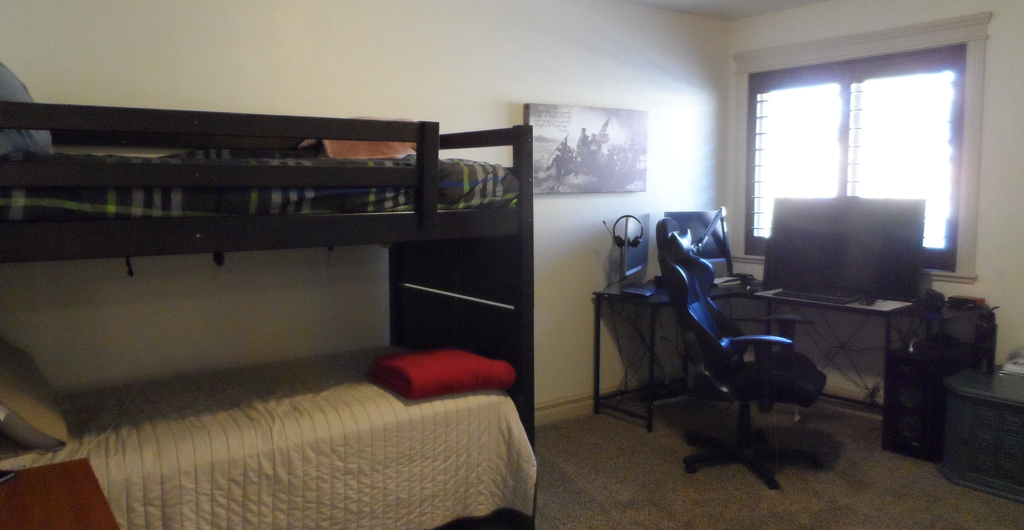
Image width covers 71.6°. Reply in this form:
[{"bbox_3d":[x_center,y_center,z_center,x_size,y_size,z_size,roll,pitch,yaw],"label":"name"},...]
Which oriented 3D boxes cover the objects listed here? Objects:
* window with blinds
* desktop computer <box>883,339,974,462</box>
[{"bbox_3d":[1.979,-0.610,4.268,0.100,1.209,1.332,-5,8,-35],"label":"window with blinds"},{"bbox_3d":[2.202,0.705,3.741,0.450,0.505,0.255,-7,9,-41],"label":"desktop computer"}]

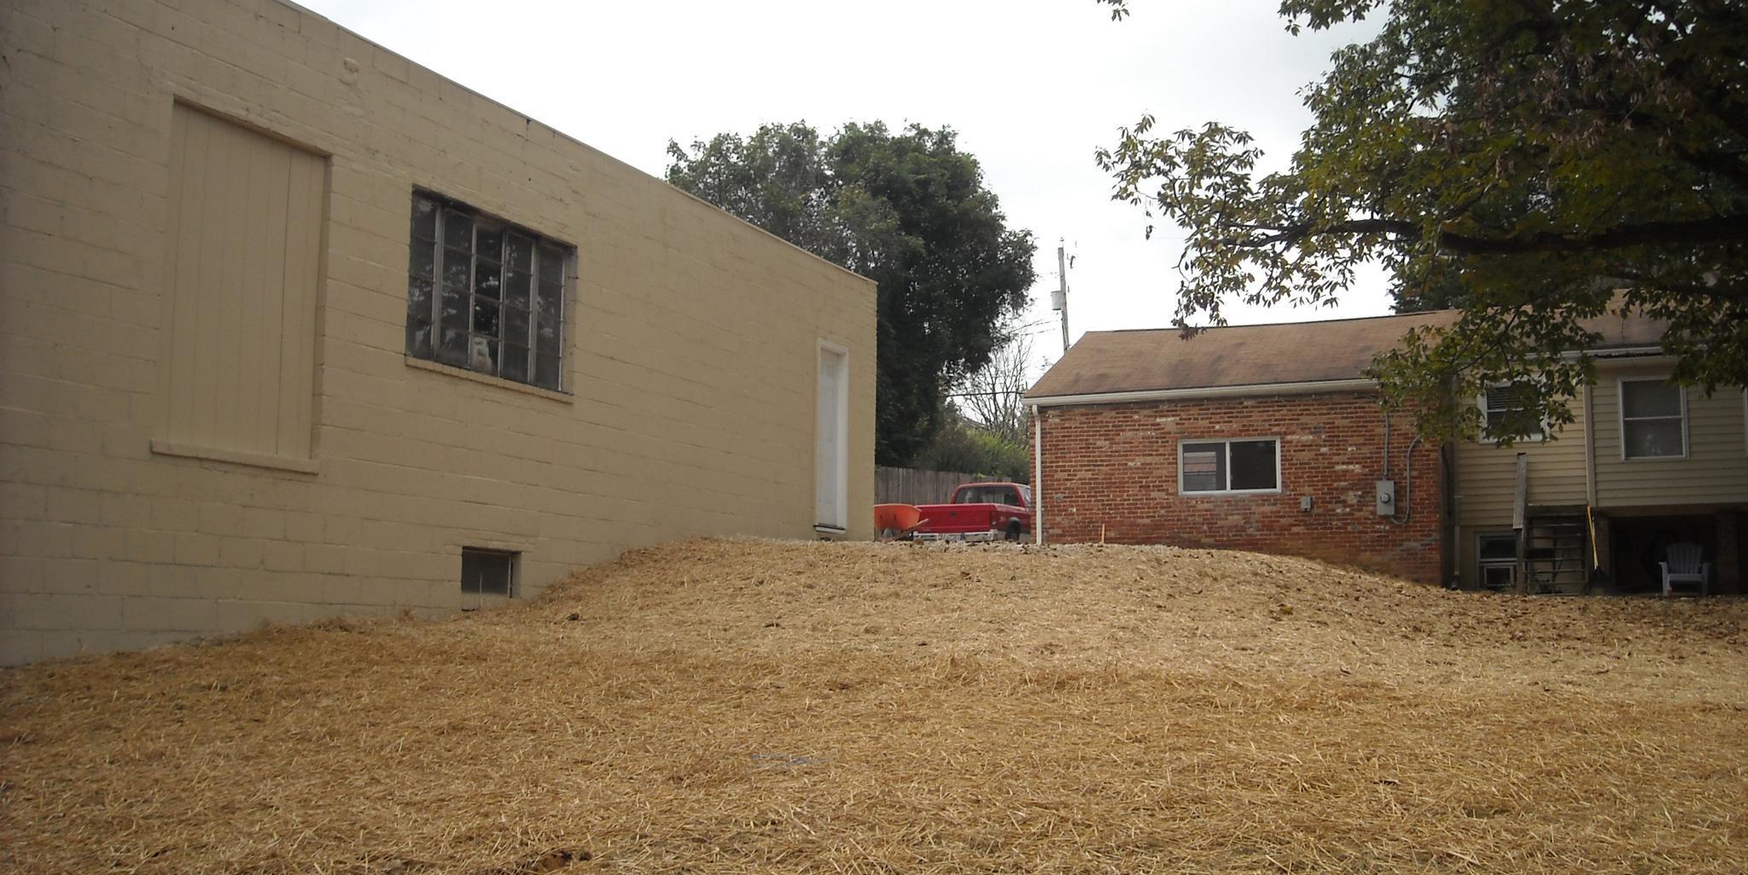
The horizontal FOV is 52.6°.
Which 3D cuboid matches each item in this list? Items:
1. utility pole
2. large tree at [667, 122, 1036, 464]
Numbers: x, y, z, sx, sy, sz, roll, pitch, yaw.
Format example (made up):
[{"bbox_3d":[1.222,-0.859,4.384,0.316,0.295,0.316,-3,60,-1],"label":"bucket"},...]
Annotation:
[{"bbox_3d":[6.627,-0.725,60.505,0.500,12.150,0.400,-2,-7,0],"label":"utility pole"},{"bbox_3d":[-0.716,-2.078,40.549,8.800,10.530,8.000,0,-7,0],"label":"large tree"}]

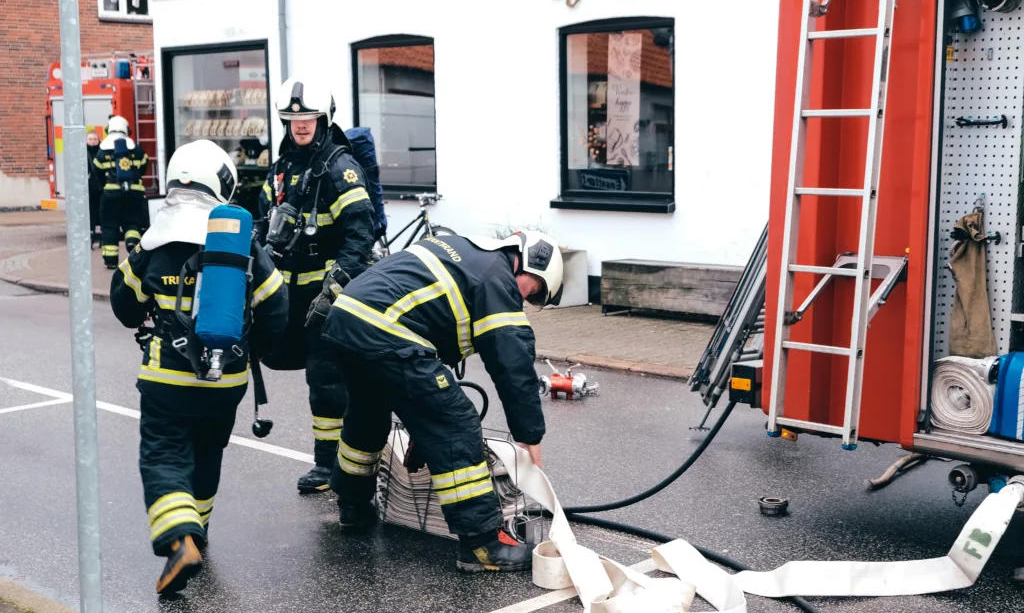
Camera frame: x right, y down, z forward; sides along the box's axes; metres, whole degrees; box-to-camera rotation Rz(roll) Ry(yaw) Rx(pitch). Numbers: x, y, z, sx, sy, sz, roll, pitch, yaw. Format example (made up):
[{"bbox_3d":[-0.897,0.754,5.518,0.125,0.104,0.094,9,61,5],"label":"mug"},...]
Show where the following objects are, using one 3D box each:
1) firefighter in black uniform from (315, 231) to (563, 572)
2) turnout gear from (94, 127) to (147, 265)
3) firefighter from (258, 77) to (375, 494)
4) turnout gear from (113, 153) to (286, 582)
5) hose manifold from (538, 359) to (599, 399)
[{"bbox_3d":[-0.284,0.328,5.762,0.950,1.270,0.720,-4,8,-24],"label":"firefighter in black uniform"},{"bbox_3d":[-4.819,-1.388,17.858,0.660,1.840,0.650,-2,7,-14],"label":"turnout gear"},{"bbox_3d":[-0.894,-0.083,6.738,0.560,1.860,0.530,5,9,36],"label":"firefighter"},{"bbox_3d":[-1.181,0.179,5.481,0.620,1.660,0.700,-4,8,-28],"label":"turnout gear"},{"bbox_3d":[0.354,0.434,9.100,0.350,0.240,0.280,-5,8,-32],"label":"hose manifold"}]

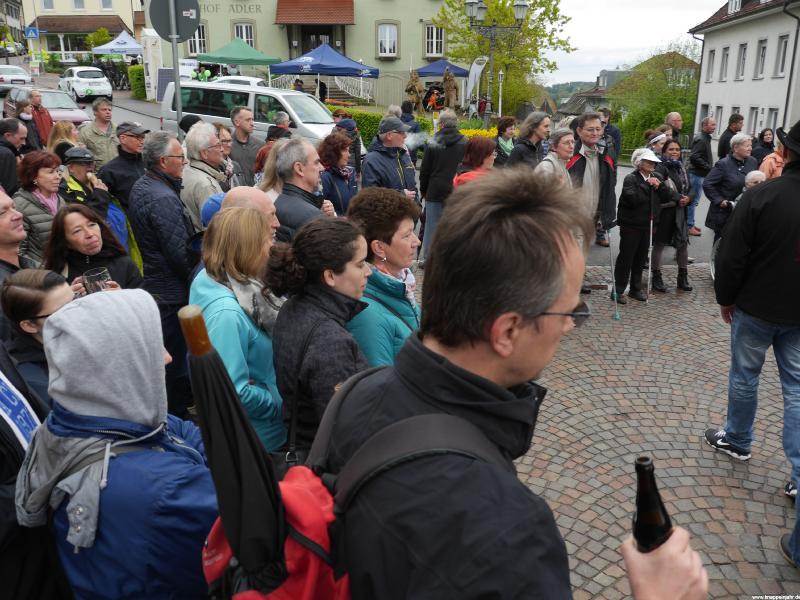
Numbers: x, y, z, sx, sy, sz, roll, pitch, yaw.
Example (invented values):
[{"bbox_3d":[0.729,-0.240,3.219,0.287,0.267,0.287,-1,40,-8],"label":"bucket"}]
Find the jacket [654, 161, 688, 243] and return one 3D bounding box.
[{"bbox_3d":[2.959,-1.076,7.000,0.440,0.920,0.310,-7,19,-25],"label":"jacket"}]

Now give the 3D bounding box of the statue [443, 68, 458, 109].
[{"bbox_3d":[2.263,-9.411,29.000,0.700,1.950,0.650,0,17,0],"label":"statue"}]

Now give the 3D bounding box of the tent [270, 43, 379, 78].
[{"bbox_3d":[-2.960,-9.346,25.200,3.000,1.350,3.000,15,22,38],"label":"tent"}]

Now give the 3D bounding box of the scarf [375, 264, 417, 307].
[{"bbox_3d":[-0.019,-0.053,2.183,0.180,0.170,0.180,-3,18,-11],"label":"scarf"}]

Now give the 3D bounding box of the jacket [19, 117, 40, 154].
[{"bbox_3d":[-5.482,-2.411,9.600,0.280,0.650,0.440,7,18,21],"label":"jacket"}]

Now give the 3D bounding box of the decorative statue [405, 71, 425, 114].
[{"bbox_3d":[0.650,-9.277,29.000,0.850,1.950,0.650,1,17,0],"label":"decorative statue"}]

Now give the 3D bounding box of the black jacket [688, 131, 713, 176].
[{"bbox_3d":[4.524,-2.167,9.709,0.320,0.660,0.480,9,19,25],"label":"black jacket"}]

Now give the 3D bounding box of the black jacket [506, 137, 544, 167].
[{"bbox_3d":[1.126,-1.144,5.850,0.300,0.670,0.460,13,21,35],"label":"black jacket"}]

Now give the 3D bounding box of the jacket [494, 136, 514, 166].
[{"bbox_3d":[1.263,-1.544,7.600,0.320,0.660,0.460,12,20,33],"label":"jacket"}]

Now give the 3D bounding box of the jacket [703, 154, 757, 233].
[{"bbox_3d":[3.294,-1.062,6.430,0.500,0.780,0.330,-10,20,-32],"label":"jacket"}]

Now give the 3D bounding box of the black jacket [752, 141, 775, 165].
[{"bbox_3d":[5.256,-1.921,9.279,0.480,0.660,0.300,0,17,-2],"label":"black jacket"}]

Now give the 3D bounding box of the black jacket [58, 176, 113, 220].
[{"bbox_3d":[-2.327,-0.641,4.850,0.370,0.680,0.500,14,22,39],"label":"black jacket"}]

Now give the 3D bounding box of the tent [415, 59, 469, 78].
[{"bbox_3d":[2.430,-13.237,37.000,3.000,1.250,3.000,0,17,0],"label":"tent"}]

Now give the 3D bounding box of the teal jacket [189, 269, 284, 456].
[{"bbox_3d":[-0.595,0.210,2.400,0.350,0.660,0.460,-6,18,-21],"label":"teal jacket"}]

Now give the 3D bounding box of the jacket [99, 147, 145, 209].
[{"bbox_3d":[-2.060,-0.787,4.873,0.310,0.720,0.480,2,17,5],"label":"jacket"}]

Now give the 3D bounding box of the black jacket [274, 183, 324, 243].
[{"bbox_3d":[-0.502,-0.279,3.200,0.360,0.700,0.500,-3,17,-11],"label":"black jacket"}]

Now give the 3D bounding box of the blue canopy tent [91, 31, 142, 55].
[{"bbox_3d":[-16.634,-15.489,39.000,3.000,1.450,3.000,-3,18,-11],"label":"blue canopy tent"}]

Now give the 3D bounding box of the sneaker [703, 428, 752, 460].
[{"bbox_3d":[1.980,0.845,3.885,0.105,0.110,0.295,-10,20,-32],"label":"sneaker"}]

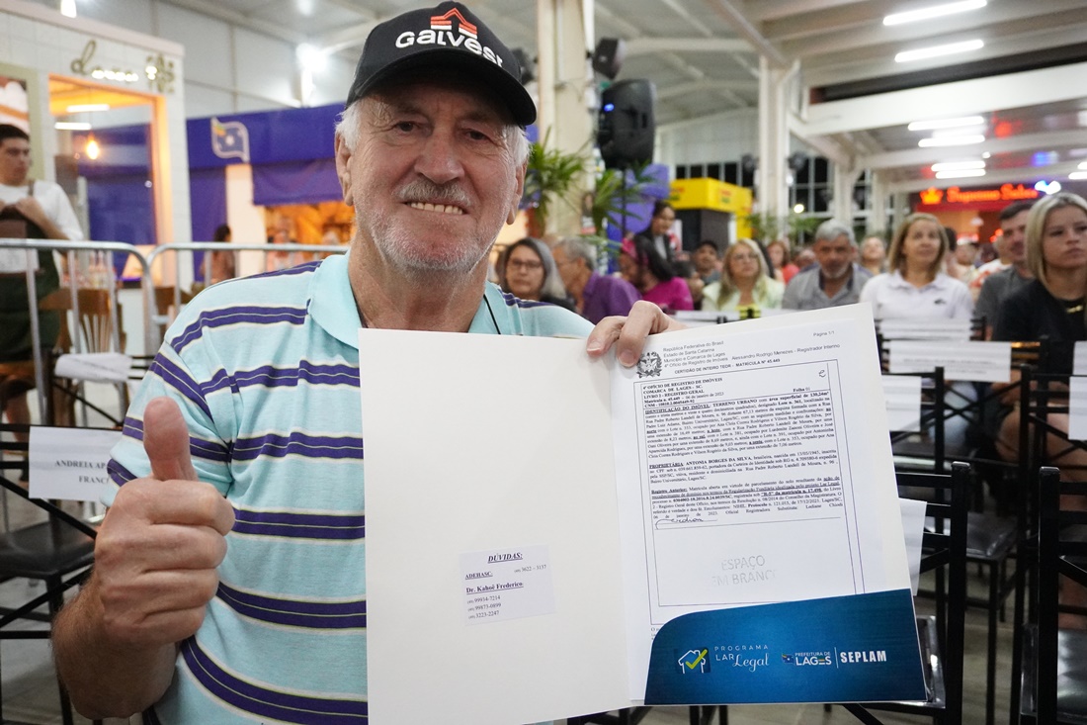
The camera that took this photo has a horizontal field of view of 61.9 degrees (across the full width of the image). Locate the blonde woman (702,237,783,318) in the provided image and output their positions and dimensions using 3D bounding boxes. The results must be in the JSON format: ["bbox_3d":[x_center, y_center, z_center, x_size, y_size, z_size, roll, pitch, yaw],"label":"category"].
[{"bbox_3d":[1.095,-0.018,4.880,0.480,1.300,0.720,0,5,7],"label":"blonde woman"}]

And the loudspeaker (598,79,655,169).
[{"bbox_3d":[0.601,-1.743,6.600,0.340,0.640,0.380,-3,6,-23],"label":"loudspeaker"}]

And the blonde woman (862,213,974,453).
[{"bbox_3d":[1.479,0.043,3.631,0.500,1.300,0.780,2,6,27],"label":"blonde woman"}]

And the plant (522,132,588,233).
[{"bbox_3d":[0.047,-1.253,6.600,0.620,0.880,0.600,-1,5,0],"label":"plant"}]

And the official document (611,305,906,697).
[{"bbox_3d":[0.163,0.121,0.744,0.212,0.299,0.010,-7,-13,19],"label":"official document"}]

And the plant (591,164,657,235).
[{"bbox_3d":[0.550,-1.099,6.500,0.550,0.680,0.520,-1,5,0],"label":"plant"}]

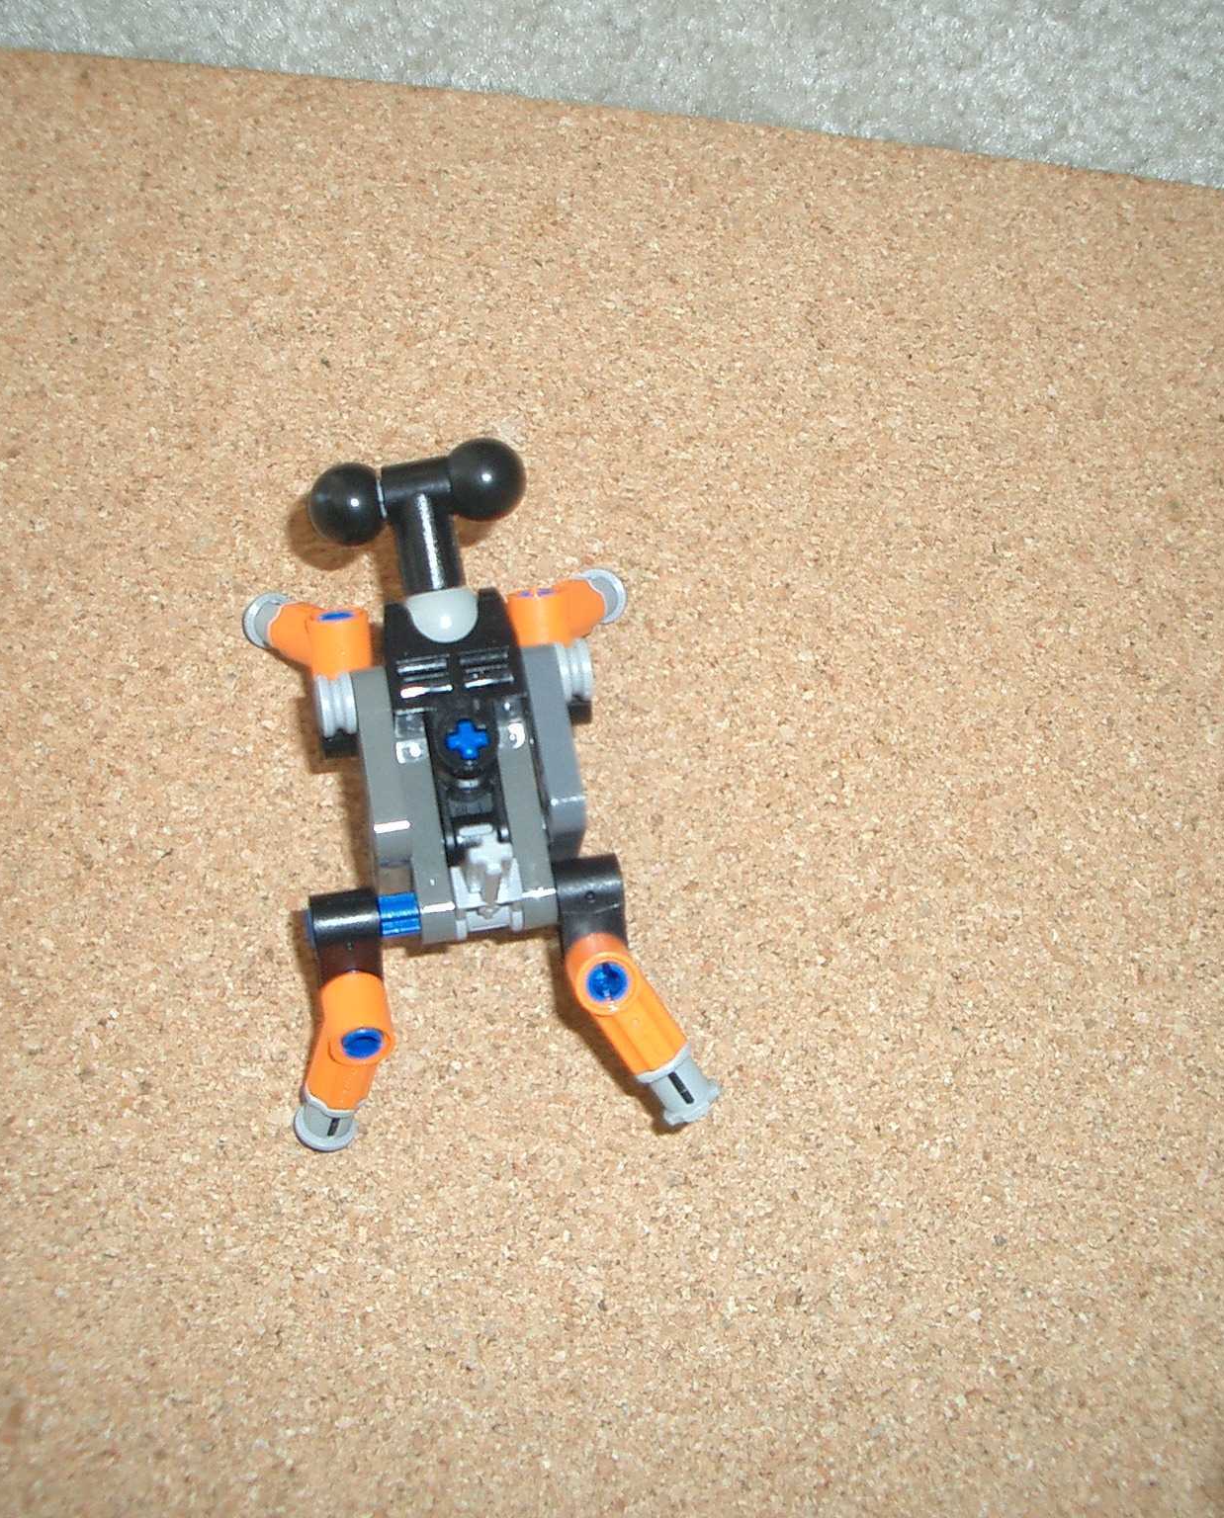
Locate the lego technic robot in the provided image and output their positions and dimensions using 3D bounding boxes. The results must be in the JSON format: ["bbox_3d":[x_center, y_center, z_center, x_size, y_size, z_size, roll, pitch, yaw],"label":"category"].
[{"bbox_3d":[-0.018,0.005,0.245,0.052,0.035,0.085,-6,62,-5],"label":"lego technic robot"}]

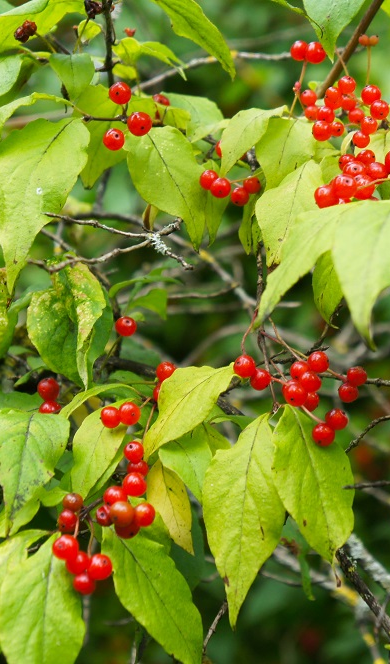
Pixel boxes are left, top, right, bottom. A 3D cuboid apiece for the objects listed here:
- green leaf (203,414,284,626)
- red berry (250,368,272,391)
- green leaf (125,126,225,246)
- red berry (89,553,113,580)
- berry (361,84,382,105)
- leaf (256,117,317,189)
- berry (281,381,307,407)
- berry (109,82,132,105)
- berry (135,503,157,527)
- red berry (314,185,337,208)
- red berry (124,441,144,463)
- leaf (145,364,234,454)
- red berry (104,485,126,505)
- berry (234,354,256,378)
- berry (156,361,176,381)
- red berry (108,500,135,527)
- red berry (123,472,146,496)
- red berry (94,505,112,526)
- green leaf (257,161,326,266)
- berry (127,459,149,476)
[{"bbox_3d":[0.020,0.066,0.805,0.027,0.077,0.013,8,-15,6],"label":"green leaf"},{"bbox_3d":[0.023,0.017,0.810,0.008,0.008,0.008,0,10,0],"label":"red berry"},{"bbox_3d":[-0.008,-0.052,0.815,0.029,0.052,0.011,-20,-23,-5],"label":"green leaf"},{"bbox_3d":[-0.033,0.083,0.800,0.009,0.009,0.009,0,10,0],"label":"red berry"},{"bbox_3d":[0.067,-0.090,0.860,0.008,0.008,0.008,0,8,0],"label":"berry"},{"bbox_3d":[0.031,-0.061,0.815,0.024,0.041,0.010,17,-30,0],"label":"leaf"},{"bbox_3d":[0.033,0.020,0.755,0.009,0.009,0.009,0,8,0],"label":"berry"},{"bbox_3d":[-0.027,-0.086,0.820,0.008,0.008,0.008,0,10,0],"label":"berry"},{"bbox_3d":[-0.018,0.066,0.820,0.008,0.008,0.008,0,8,0],"label":"berry"},{"bbox_3d":[0.046,-0.048,0.800,0.009,0.009,0.009,0,7,0],"label":"red berry"},{"bbox_3d":[-0.022,0.042,0.800,0.007,0.008,0.007,0,10,0],"label":"red berry"},{"bbox_3d":[-0.002,0.026,0.770,0.045,0.018,0.008,-45,0,-25],"label":"leaf"},{"bbox_3d":[-0.028,0.059,0.815,0.008,0.008,0.008,0,8,0],"label":"red berry"},{"bbox_3d":[0.017,0.012,0.780,0.008,0.008,0.008,0,8,0],"label":"berry"},{"bbox_3d":[-0.011,0.015,0.850,0.008,0.008,0.008,0,8,0],"label":"berry"},{"bbox_3d":[-0.024,0.060,0.750,0.009,0.009,0.009,0,8,0],"label":"red berry"},{"bbox_3d":[-0.021,0.053,0.790,0.008,0.008,0.008,0,10,0],"label":"red berry"},{"bbox_3d":[-0.033,0.067,0.835,0.008,0.008,0.008,0,8,0],"label":"red berry"},{"bbox_3d":[0.035,-0.043,0.840,0.024,0.046,0.011,12,-21,15],"label":"green leaf"},{"bbox_3d":[-0.021,0.050,0.835,0.008,0.008,0.008,0,8,0],"label":"berry"}]

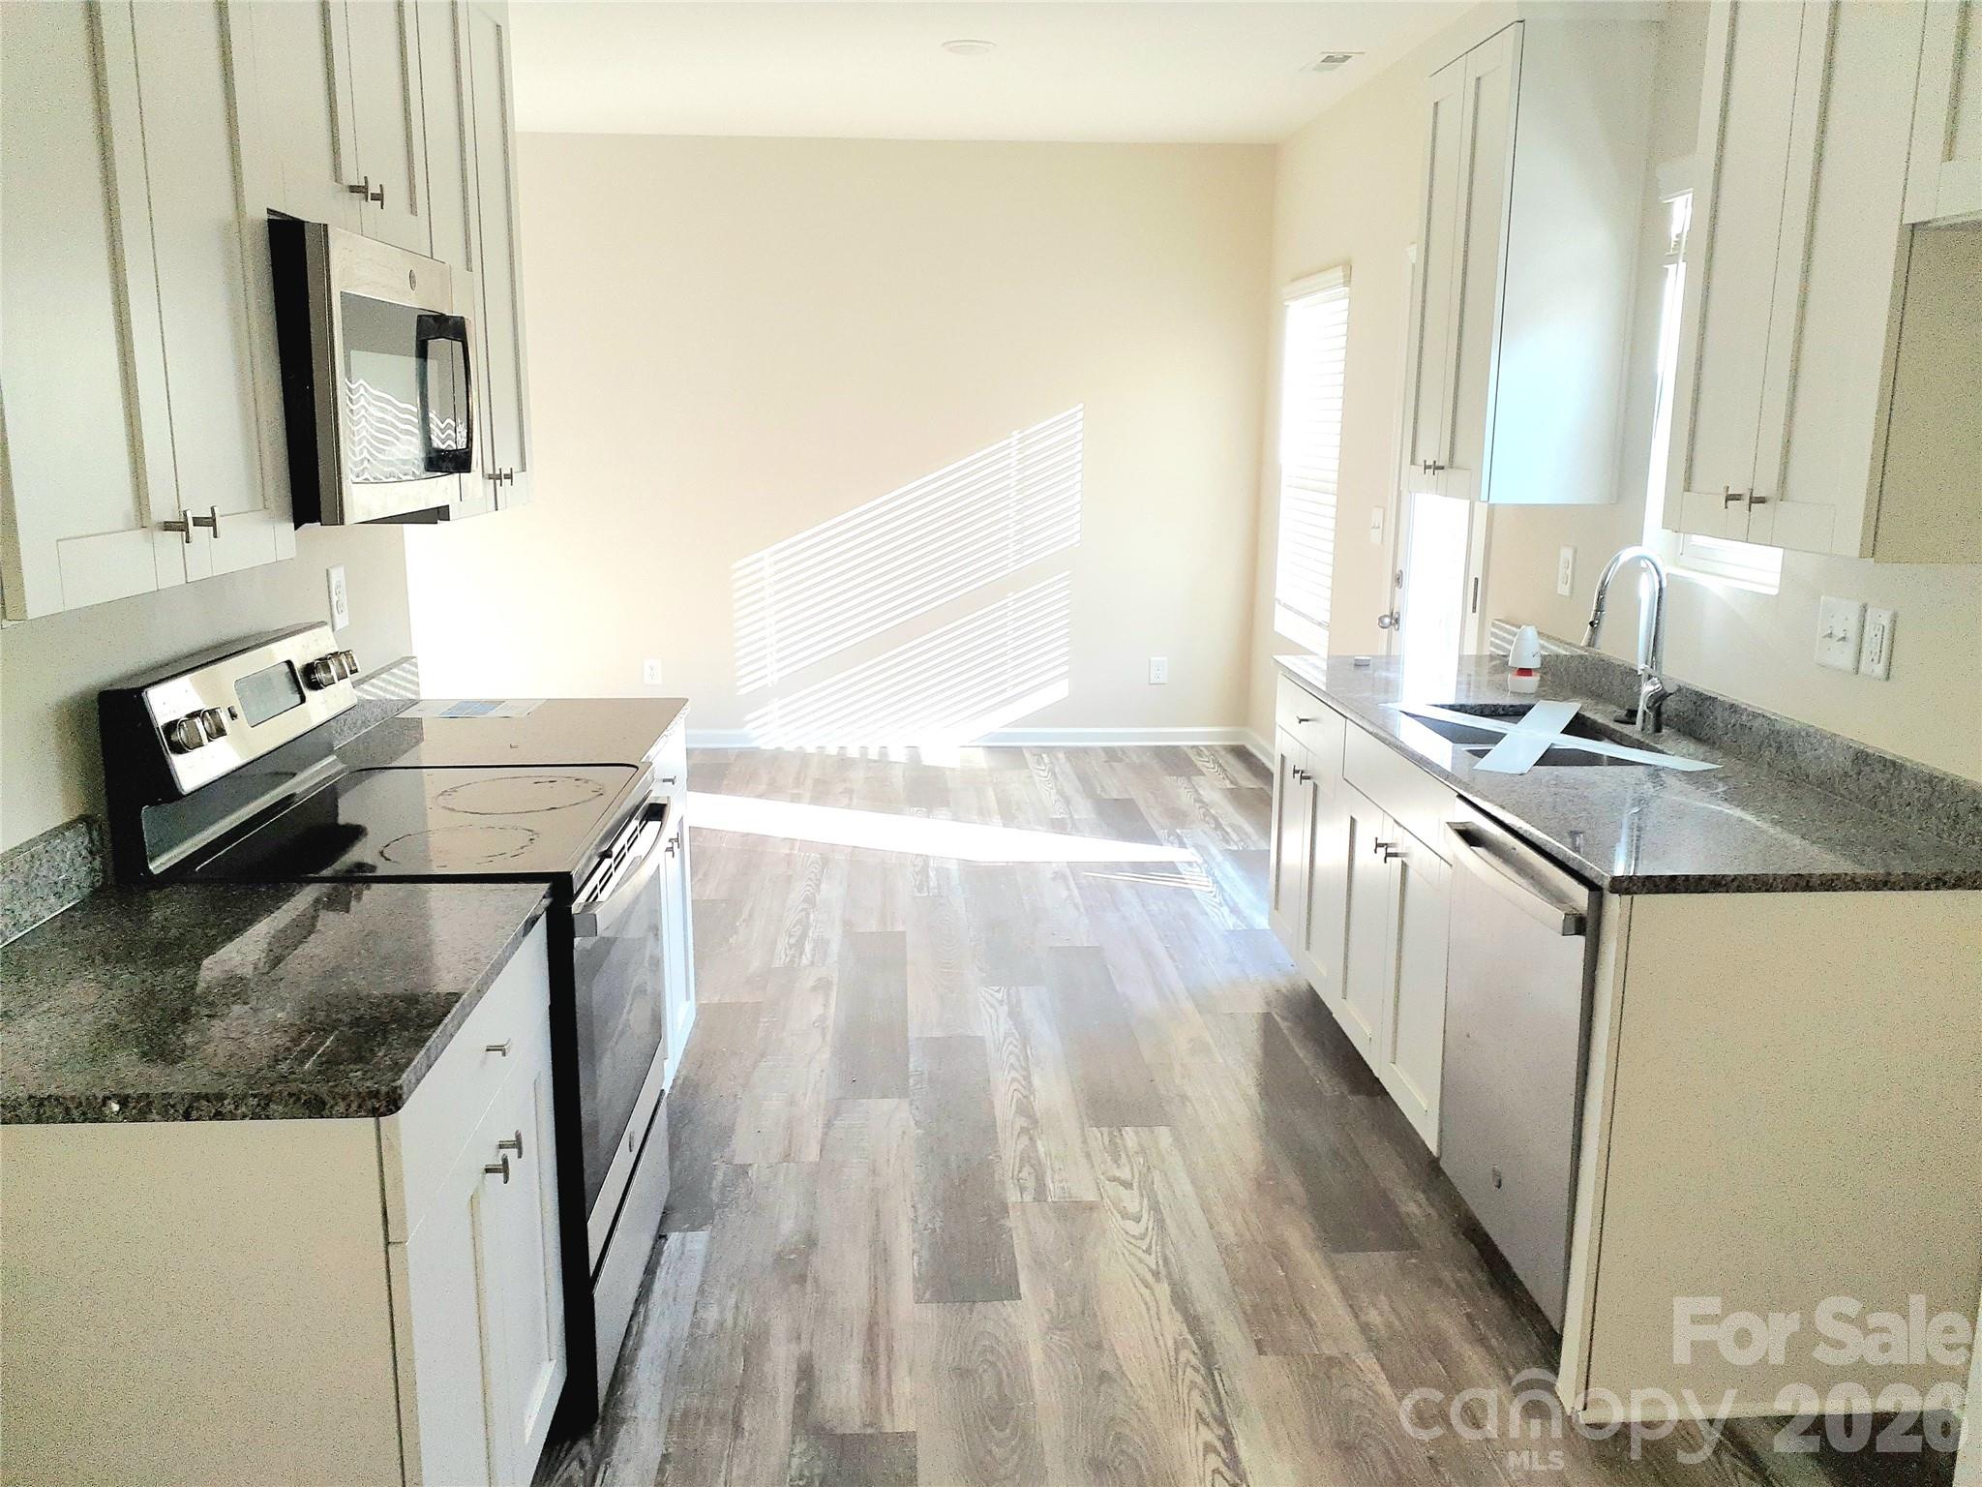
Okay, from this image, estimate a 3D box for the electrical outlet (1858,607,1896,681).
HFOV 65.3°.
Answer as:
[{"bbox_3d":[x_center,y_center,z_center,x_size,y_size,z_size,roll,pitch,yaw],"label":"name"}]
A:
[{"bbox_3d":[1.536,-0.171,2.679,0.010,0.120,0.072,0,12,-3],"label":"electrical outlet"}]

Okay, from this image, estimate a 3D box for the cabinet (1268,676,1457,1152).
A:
[{"bbox_3d":[1.167,0.370,3.755,0.630,0.876,1.450,0,12,-3],"label":"cabinet"}]

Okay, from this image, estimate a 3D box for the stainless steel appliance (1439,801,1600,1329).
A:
[{"bbox_3d":[1.164,0.587,2.748,0.630,0.870,0.607,0,12,-3],"label":"stainless steel appliance"}]

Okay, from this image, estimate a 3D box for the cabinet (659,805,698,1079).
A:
[{"bbox_3d":[-1.010,0.430,3.389,0.622,0.876,0.665,0,12,-3],"label":"cabinet"}]

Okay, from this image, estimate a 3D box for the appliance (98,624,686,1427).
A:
[{"bbox_3d":[-0.924,0.428,2.654,0.680,1.187,0.760,0,12,-3],"label":"appliance"}]

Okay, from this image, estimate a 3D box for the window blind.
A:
[{"bbox_3d":[1.298,-1.158,6.417,0.055,1.492,0.970,0,12,-3],"label":"window blind"}]

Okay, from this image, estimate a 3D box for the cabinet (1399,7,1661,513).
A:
[{"bbox_3d":[1.309,-1.149,3.837,0.324,1.055,0.605,0,12,-3],"label":"cabinet"}]

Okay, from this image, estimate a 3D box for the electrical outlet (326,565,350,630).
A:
[{"bbox_3d":[-1.326,-0.298,3.148,0.010,0.120,0.072,0,12,-3],"label":"electrical outlet"}]

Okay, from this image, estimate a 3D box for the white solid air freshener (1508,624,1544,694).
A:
[{"bbox_3d":[1.327,-0.216,3.850,0.080,0.165,0.080,0,12,-3],"label":"white solid air freshener"}]

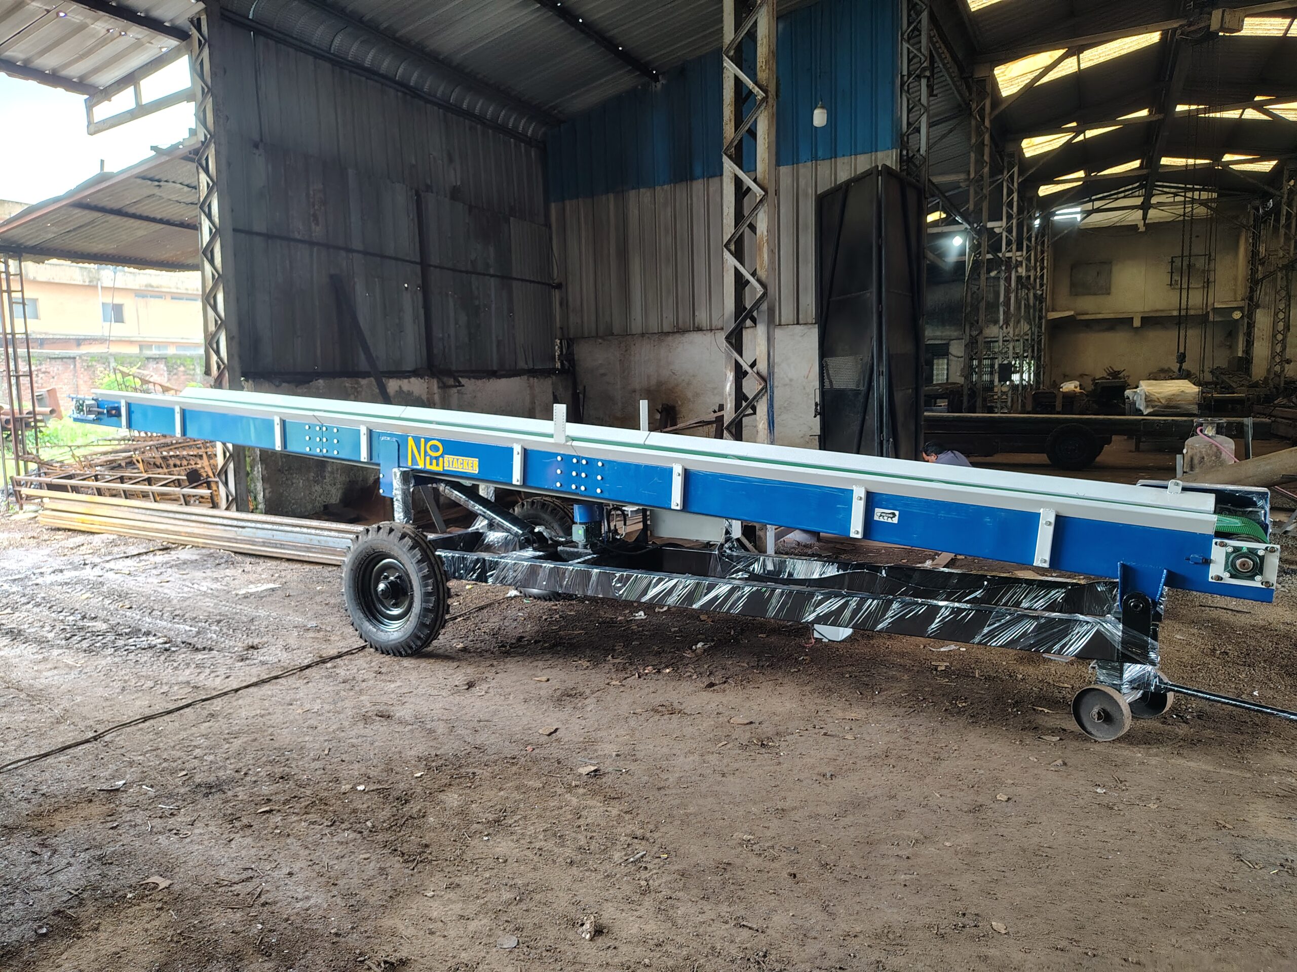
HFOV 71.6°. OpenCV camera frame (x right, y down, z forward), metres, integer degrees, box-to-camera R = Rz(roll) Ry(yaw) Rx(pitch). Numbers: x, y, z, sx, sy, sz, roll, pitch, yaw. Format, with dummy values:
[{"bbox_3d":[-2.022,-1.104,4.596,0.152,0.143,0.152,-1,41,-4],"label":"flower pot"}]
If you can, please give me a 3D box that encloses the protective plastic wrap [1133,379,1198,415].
[{"bbox_3d":[10.793,-1.841,18.700,1.030,0.680,0.800,1,7,21],"label":"protective plastic wrap"}]

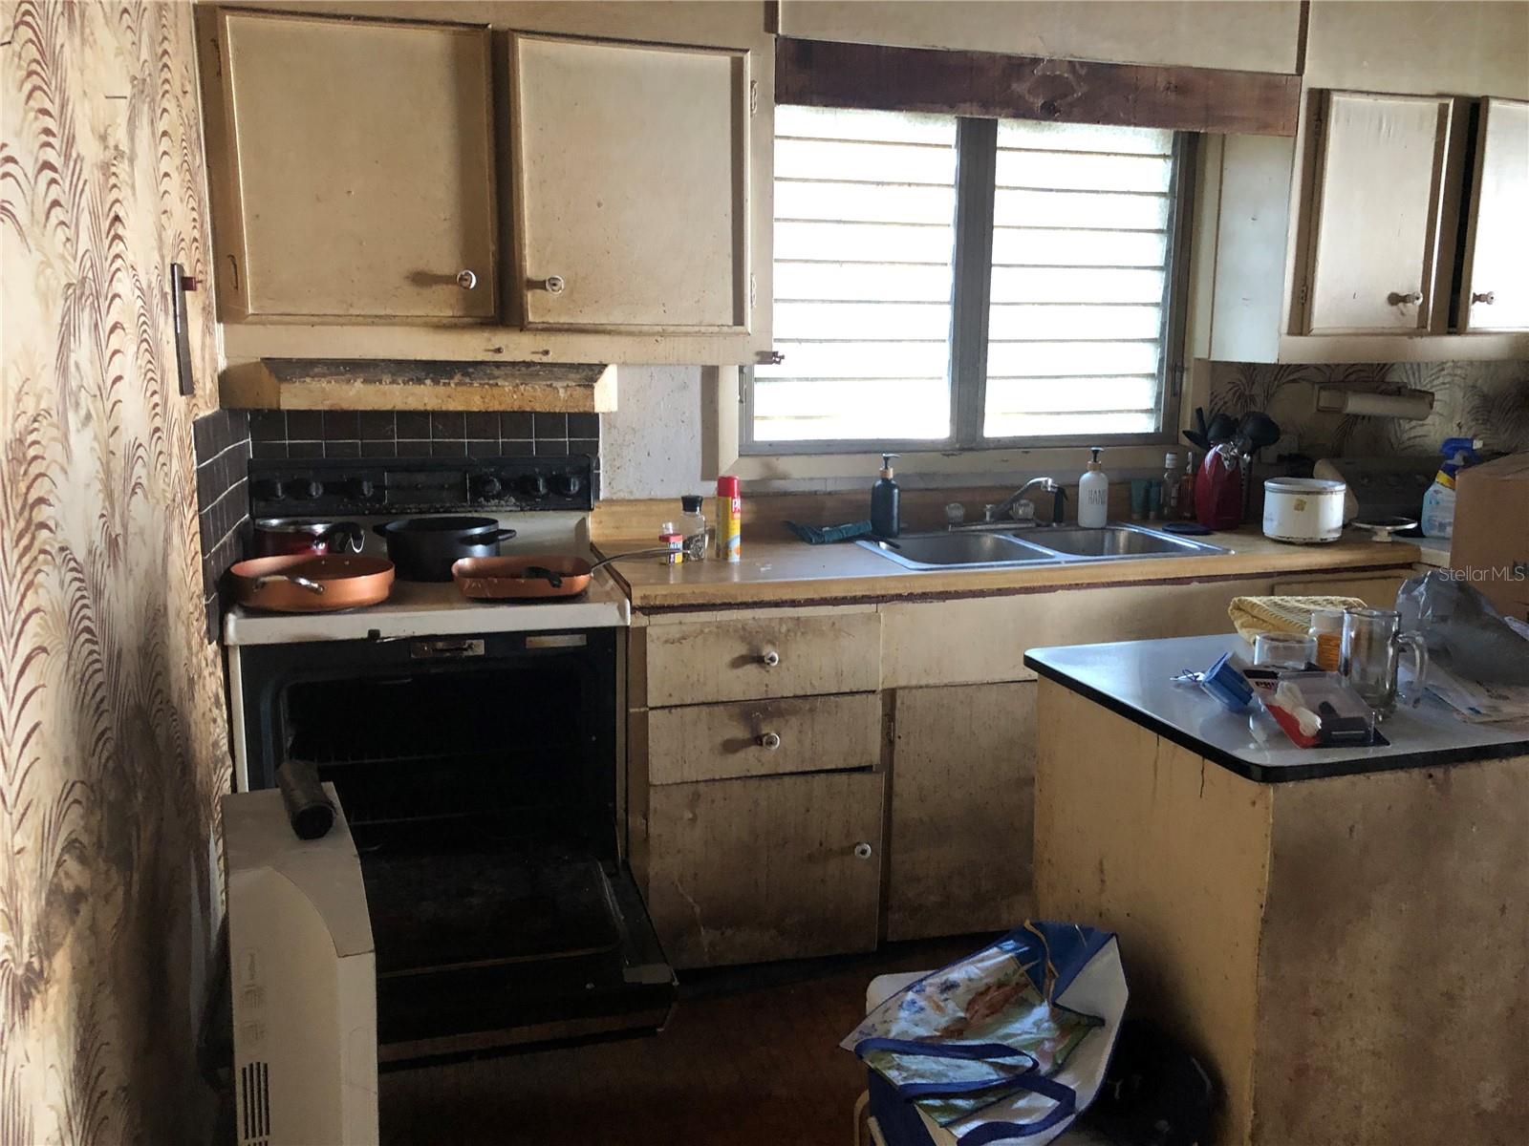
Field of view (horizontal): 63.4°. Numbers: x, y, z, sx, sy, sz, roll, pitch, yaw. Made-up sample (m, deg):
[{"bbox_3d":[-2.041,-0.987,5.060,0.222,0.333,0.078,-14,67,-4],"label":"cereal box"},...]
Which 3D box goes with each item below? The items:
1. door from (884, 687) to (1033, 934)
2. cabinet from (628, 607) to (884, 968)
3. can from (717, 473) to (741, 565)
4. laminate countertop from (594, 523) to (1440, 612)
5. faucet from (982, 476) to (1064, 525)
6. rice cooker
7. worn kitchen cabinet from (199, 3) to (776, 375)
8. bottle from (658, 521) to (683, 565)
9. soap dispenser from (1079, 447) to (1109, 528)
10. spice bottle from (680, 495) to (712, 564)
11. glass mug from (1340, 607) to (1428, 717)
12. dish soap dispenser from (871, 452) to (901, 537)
[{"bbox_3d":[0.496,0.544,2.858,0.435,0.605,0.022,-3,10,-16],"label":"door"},{"bbox_3d":[-0.083,0.430,3.018,0.581,0.836,0.570,-3,11,-15],"label":"cabinet"},{"bbox_3d":[-0.082,-0.124,2.868,0.055,0.194,0.055,0,11,0],"label":"can"},{"bbox_3d":[0.560,-0.045,3.010,1.851,0.055,0.650,-2,9,-14],"label":"laminate countertop"},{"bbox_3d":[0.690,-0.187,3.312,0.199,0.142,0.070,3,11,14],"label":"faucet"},{"bbox_3d":[1.421,-0.166,3.255,0.190,0.149,0.190,3,11,14],"label":"rice cooker"},{"bbox_3d":[-0.584,-0.844,2.769,1.171,0.756,0.340,-2,9,-14],"label":"worn kitchen cabinet"},{"bbox_3d":[-0.209,-0.070,2.766,0.046,0.089,0.042,-9,12,-44],"label":"bottle"},{"bbox_3d":[0.878,-0.227,3.289,0.074,0.208,0.076,0,9,0],"label":"soap dispenser"},{"bbox_3d":[-0.166,-0.104,2.887,0.070,0.148,0.070,-3,11,-15],"label":"spice bottle"},{"bbox_3d":[0.748,0.108,1.489,0.104,0.122,0.073,3,9,21],"label":"glass mug"},{"bbox_3d":[0.319,-0.203,3.229,0.077,0.213,0.074,1,11,5],"label":"dish soap dispenser"}]

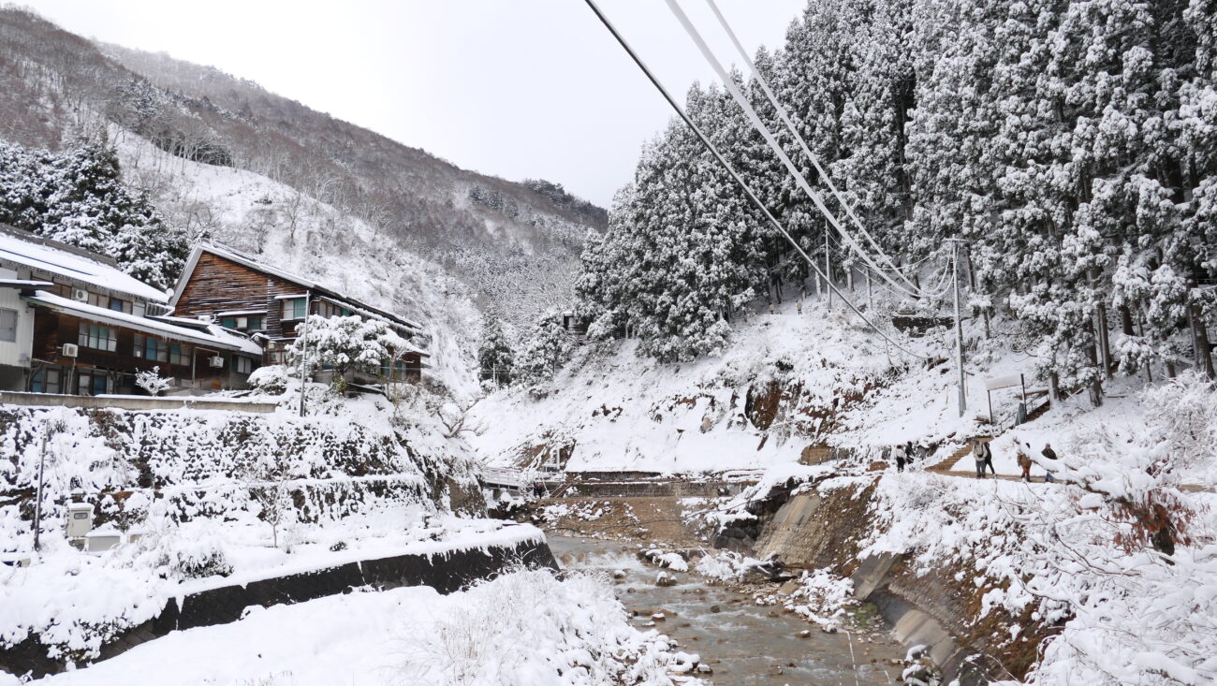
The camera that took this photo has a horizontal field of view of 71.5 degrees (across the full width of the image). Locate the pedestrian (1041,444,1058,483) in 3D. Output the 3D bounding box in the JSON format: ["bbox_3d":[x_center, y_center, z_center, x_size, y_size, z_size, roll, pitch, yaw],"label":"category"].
[{"bbox_3d":[18.928,5.164,36.300,0.660,1.720,0.480,-3,-8,18],"label":"pedestrian"}]

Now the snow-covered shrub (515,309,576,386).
[{"bbox_3d":[-8.229,0.557,110.000,7.500,9.500,7.000,0,-7,-4],"label":"snow-covered shrub"}]

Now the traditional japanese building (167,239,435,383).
[{"bbox_3d":[-19.414,-0.590,56.537,9.000,8.200,17.200,-2,-8,10],"label":"traditional japanese building"}]

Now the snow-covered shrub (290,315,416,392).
[{"bbox_3d":[-14.102,0.569,46.000,6.400,4.000,5.700,2,-8,-17],"label":"snow-covered shrub"}]

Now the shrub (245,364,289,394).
[{"bbox_3d":[-18.043,1.965,44.800,2.200,1.450,2.100,2,-8,-22],"label":"shrub"}]

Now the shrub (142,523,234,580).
[{"bbox_3d":[-13.311,6.615,26.800,2.650,1.600,2.200,3,-8,-26],"label":"shrub"}]

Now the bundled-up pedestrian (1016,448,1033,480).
[{"bbox_3d":[18.154,5.214,36.800,0.620,1.700,0.500,3,-8,-27],"label":"bundled-up pedestrian"}]

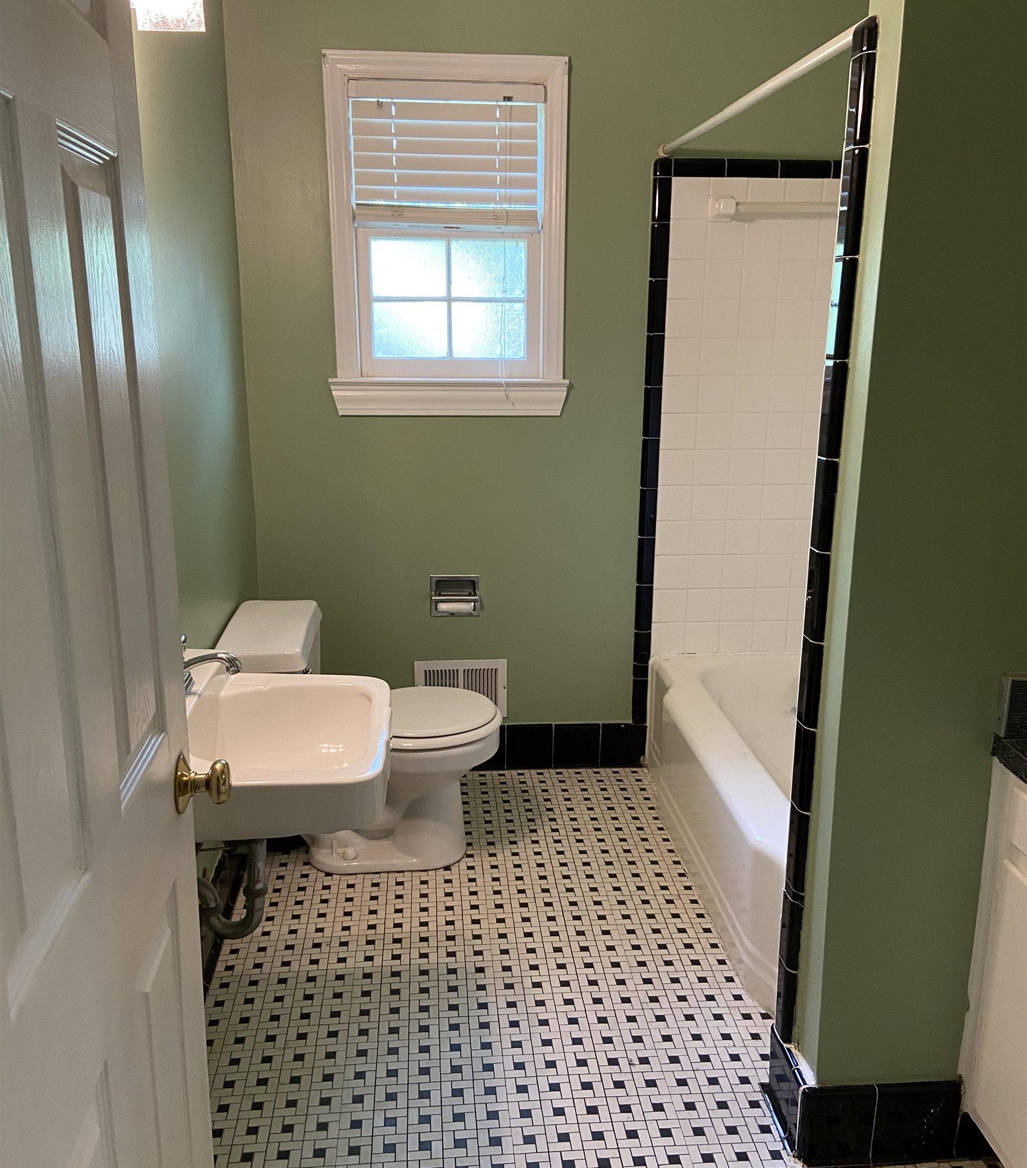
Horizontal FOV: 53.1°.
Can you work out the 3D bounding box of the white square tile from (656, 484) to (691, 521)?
[{"bbox_3d":[0.494,-0.249,3.154,0.108,0.108,0.010,0,15,-4],"label":"white square tile"}]

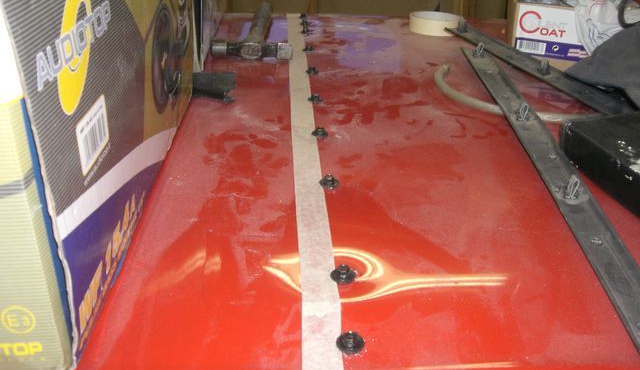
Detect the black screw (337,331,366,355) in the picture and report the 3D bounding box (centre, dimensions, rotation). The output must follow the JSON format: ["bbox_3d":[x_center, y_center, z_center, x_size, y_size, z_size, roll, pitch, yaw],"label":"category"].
[{"bbox_3d":[0.019,0.097,0.440,0.018,0.010,0.018,2,33,0],"label":"black screw"}]

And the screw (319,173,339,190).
[{"bbox_3d":[0.009,-0.004,0.633,0.018,0.010,0.018,2,27,0],"label":"screw"}]

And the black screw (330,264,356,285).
[{"bbox_3d":[0.017,0.061,0.492,0.018,0.010,0.018,2,31,0],"label":"black screw"}]

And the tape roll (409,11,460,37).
[{"bbox_3d":[0.192,-0.267,1.163,0.083,0.025,0.083,4,23,0],"label":"tape roll"}]

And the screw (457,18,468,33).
[{"bbox_3d":[0.223,-0.250,1.100,0.018,0.022,0.015,3,23,0],"label":"screw"}]

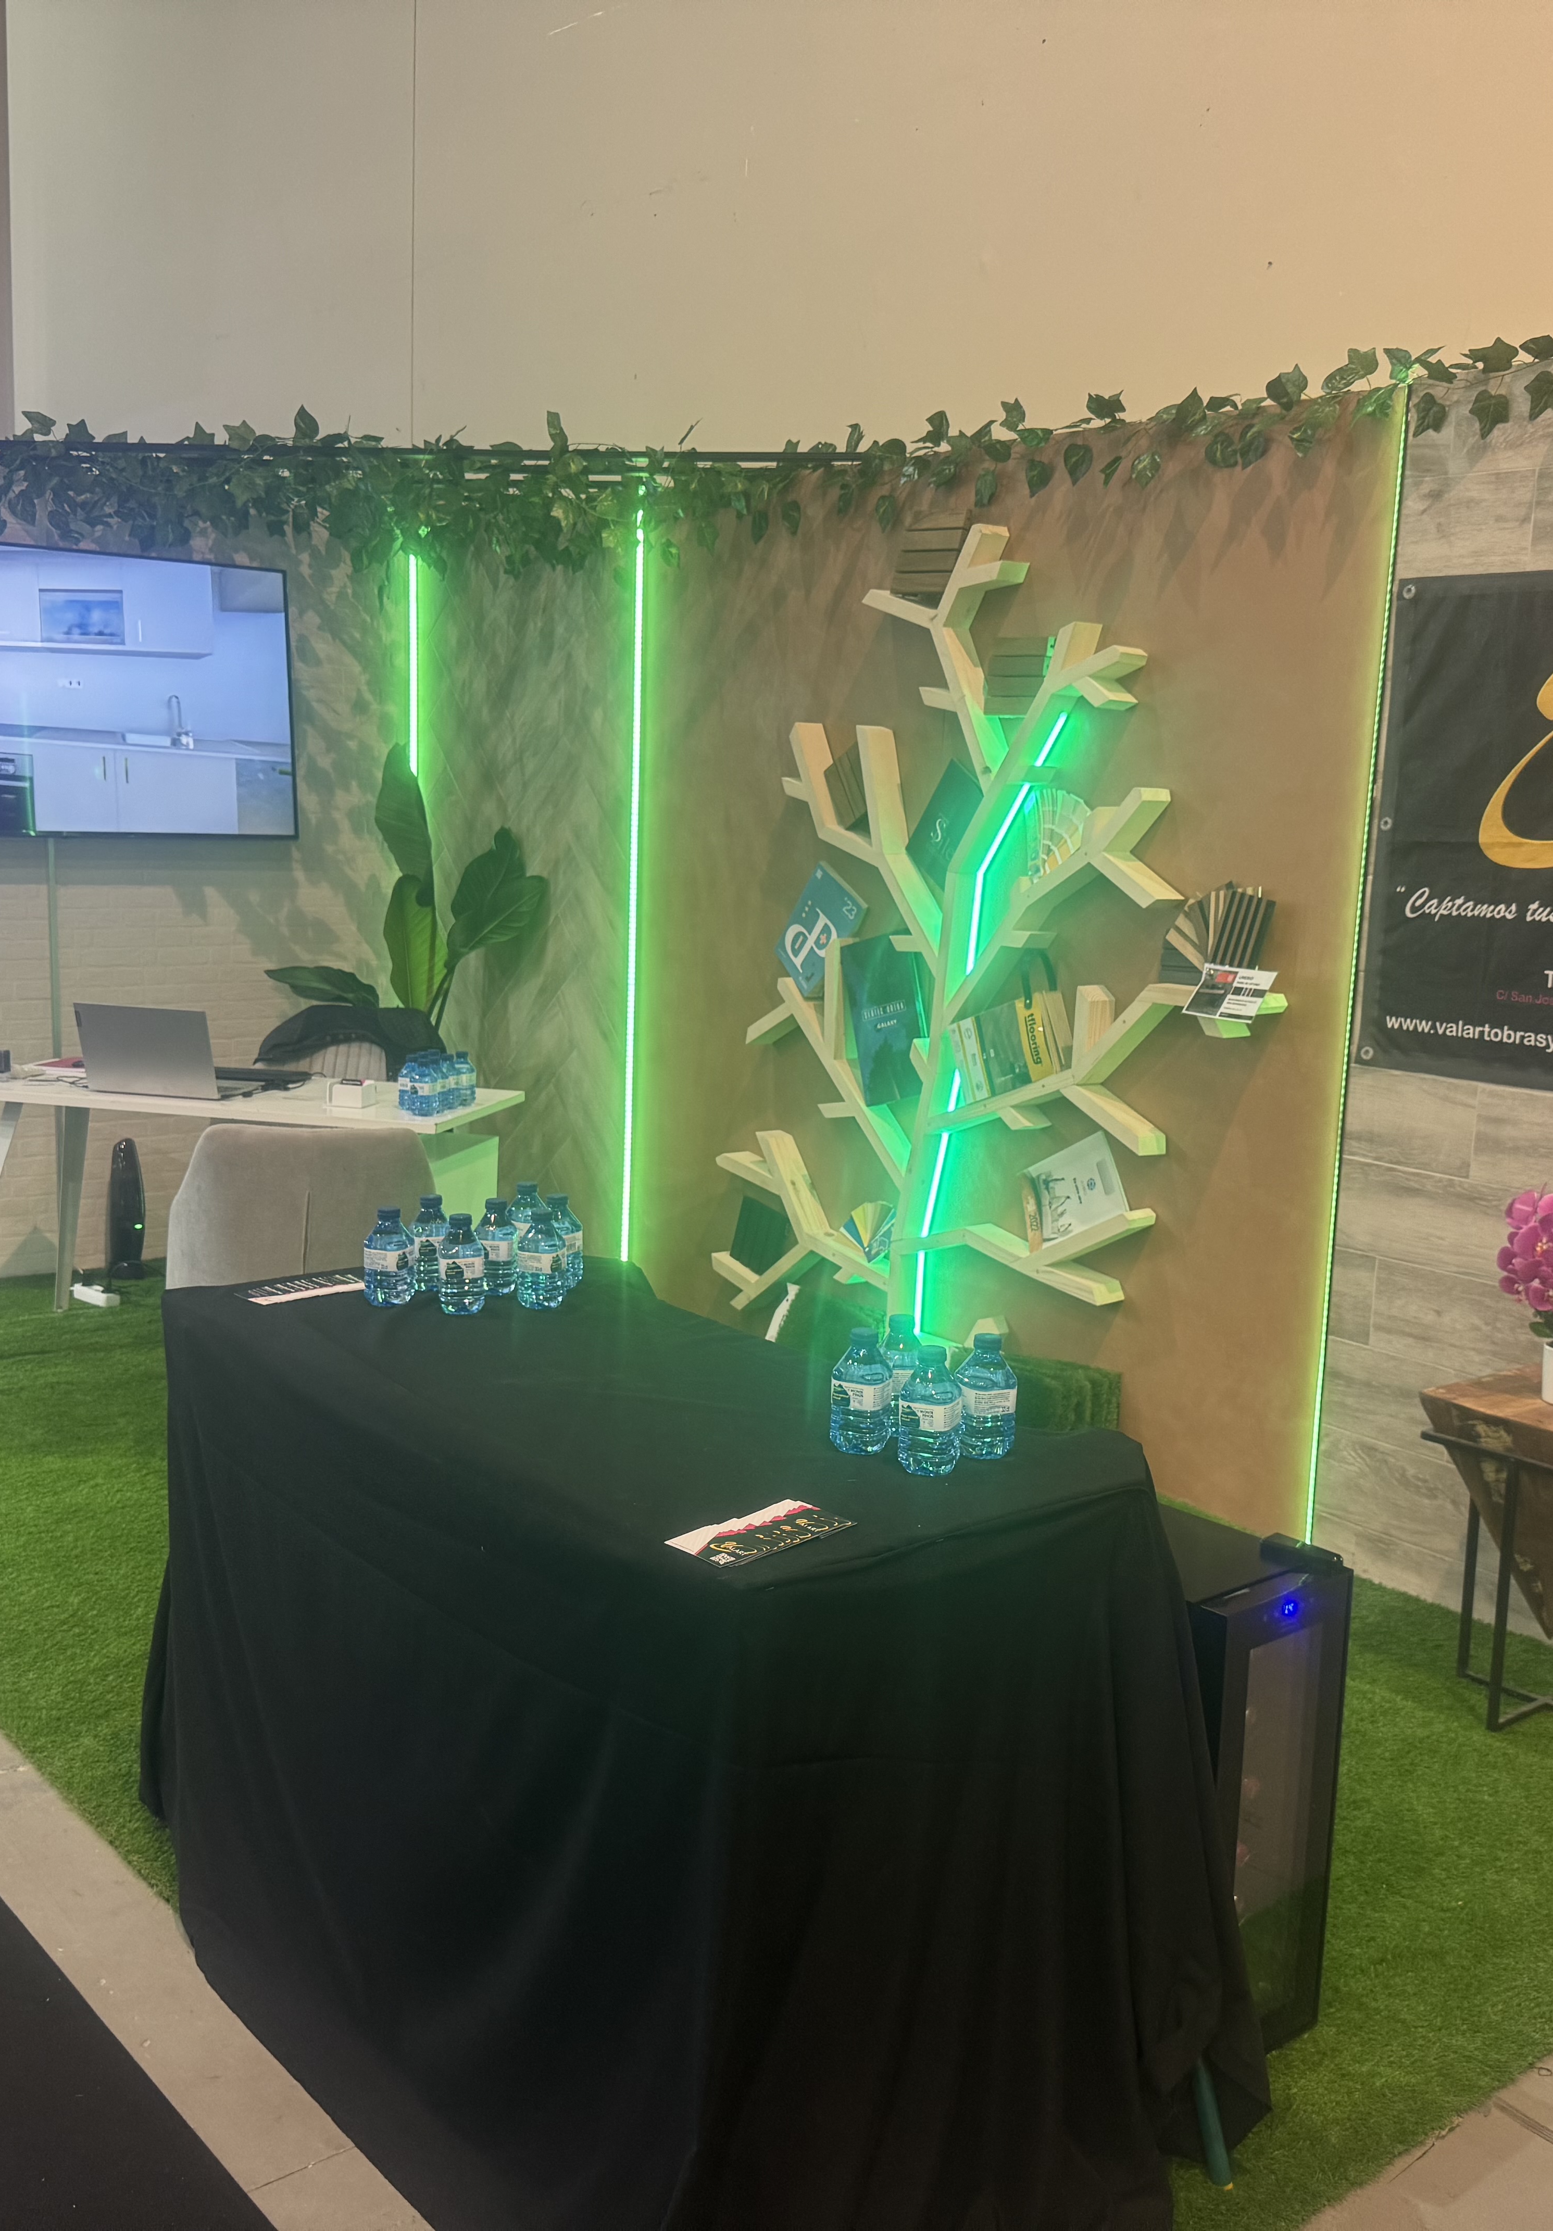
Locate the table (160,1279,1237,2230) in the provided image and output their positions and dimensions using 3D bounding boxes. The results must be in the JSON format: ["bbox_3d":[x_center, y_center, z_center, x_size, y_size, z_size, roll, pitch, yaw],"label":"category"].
[{"bbox_3d":[-0.185,0.753,2.574,0.740,0.894,1.320,-5,11,-39],"label":"table"}]

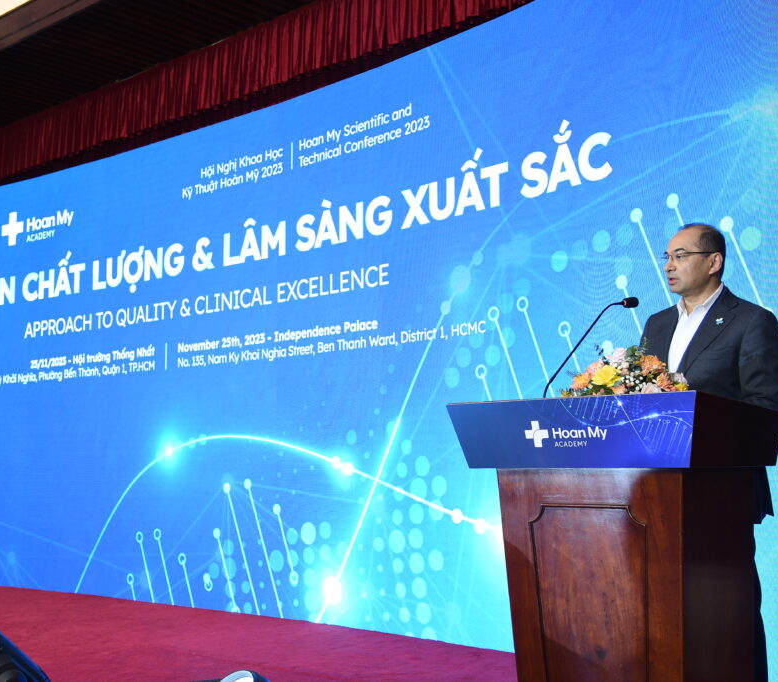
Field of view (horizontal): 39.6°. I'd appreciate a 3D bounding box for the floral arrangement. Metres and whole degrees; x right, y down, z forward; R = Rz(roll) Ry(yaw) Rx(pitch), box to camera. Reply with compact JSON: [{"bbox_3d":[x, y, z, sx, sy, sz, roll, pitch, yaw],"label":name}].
[{"bbox_3d":[0.668,0.100,3.080,0.380,0.195,0.270,-7,-9,43],"label":"floral arrangement"}]

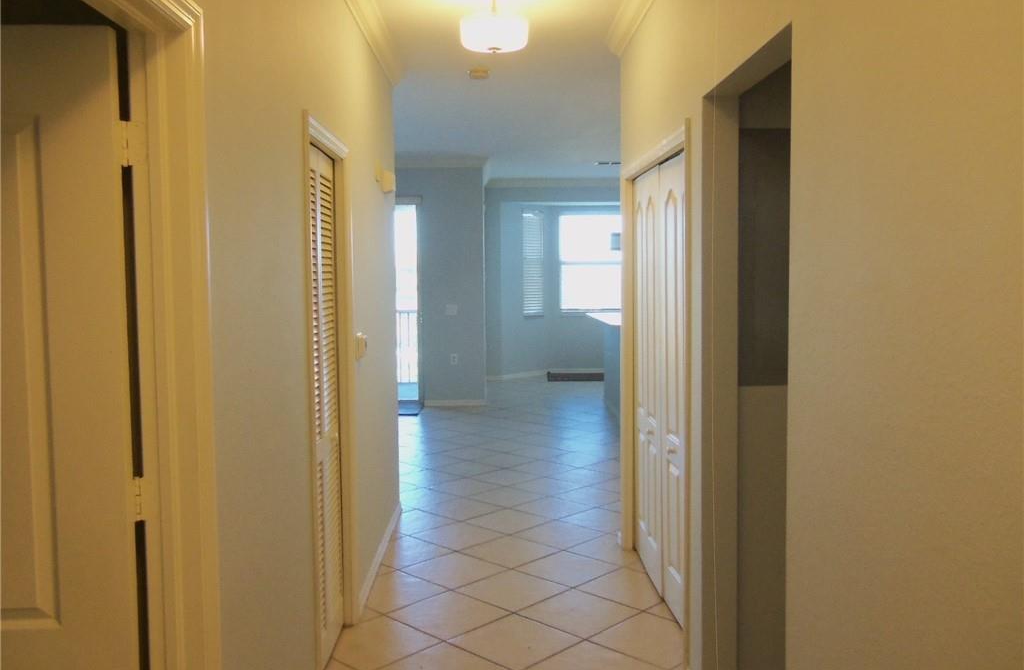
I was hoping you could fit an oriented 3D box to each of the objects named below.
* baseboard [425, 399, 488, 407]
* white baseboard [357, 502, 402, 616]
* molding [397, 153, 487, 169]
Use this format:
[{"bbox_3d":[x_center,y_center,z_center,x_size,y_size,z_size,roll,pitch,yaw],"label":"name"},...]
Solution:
[{"bbox_3d":[-0.689,0.835,10.109,0.762,0.080,0.021,-1,4,-1],"label":"baseboard"},{"bbox_3d":[-0.704,1.188,4.644,0.020,0.080,1.660,-1,4,-1],"label":"white baseboard"},{"bbox_3d":[-0.832,-2.057,9.884,1.104,0.137,0.100,-1,4,-1],"label":"molding"}]

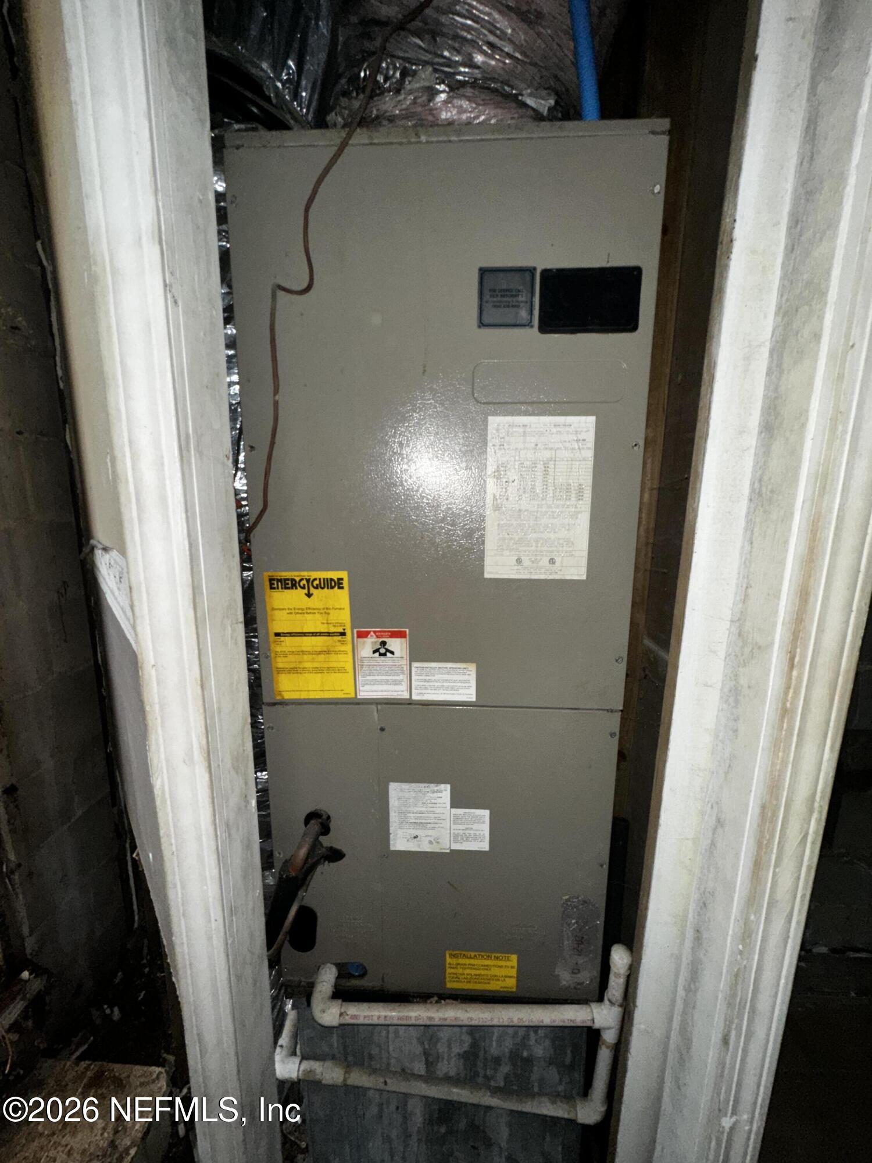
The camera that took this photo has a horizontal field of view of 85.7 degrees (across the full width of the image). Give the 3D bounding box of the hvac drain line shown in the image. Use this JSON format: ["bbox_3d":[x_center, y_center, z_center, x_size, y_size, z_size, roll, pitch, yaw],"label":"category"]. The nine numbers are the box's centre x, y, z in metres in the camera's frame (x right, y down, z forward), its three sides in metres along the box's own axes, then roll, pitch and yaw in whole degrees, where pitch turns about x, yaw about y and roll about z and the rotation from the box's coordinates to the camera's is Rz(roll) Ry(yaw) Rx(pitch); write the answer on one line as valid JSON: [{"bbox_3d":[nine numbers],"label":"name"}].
[{"bbox_3d":[0.007,0.781,0.858,0.605,0.485,0.190,0,11,2],"label":"hvac drain line"}]

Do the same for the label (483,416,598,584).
[{"bbox_3d":[0.143,-0.115,0.647,0.143,0.219,0.003,0,11,2],"label":"label"}]

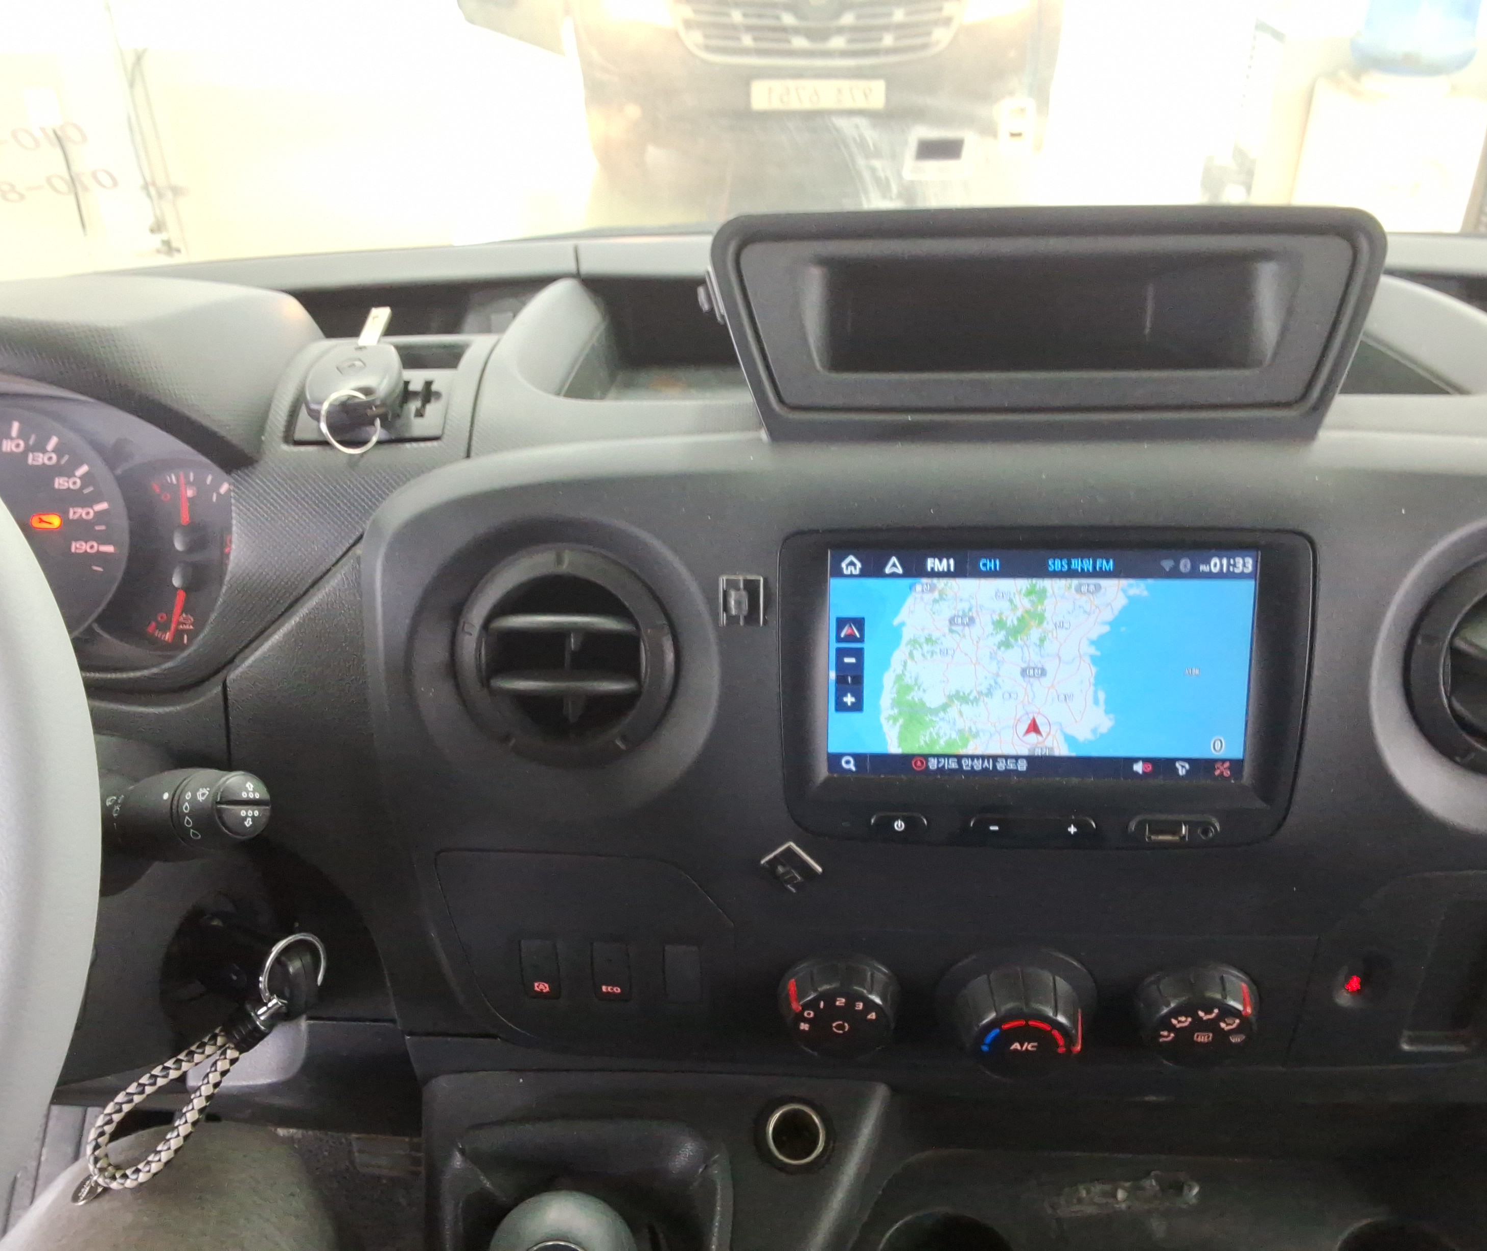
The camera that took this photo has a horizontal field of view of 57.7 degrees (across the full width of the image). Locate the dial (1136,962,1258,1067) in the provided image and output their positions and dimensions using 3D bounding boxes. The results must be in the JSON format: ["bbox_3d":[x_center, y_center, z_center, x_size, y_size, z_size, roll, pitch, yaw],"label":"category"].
[{"bbox_3d":[0.175,0.150,0.522,0.045,0.045,0.019,1,26,3],"label":"dial"}]

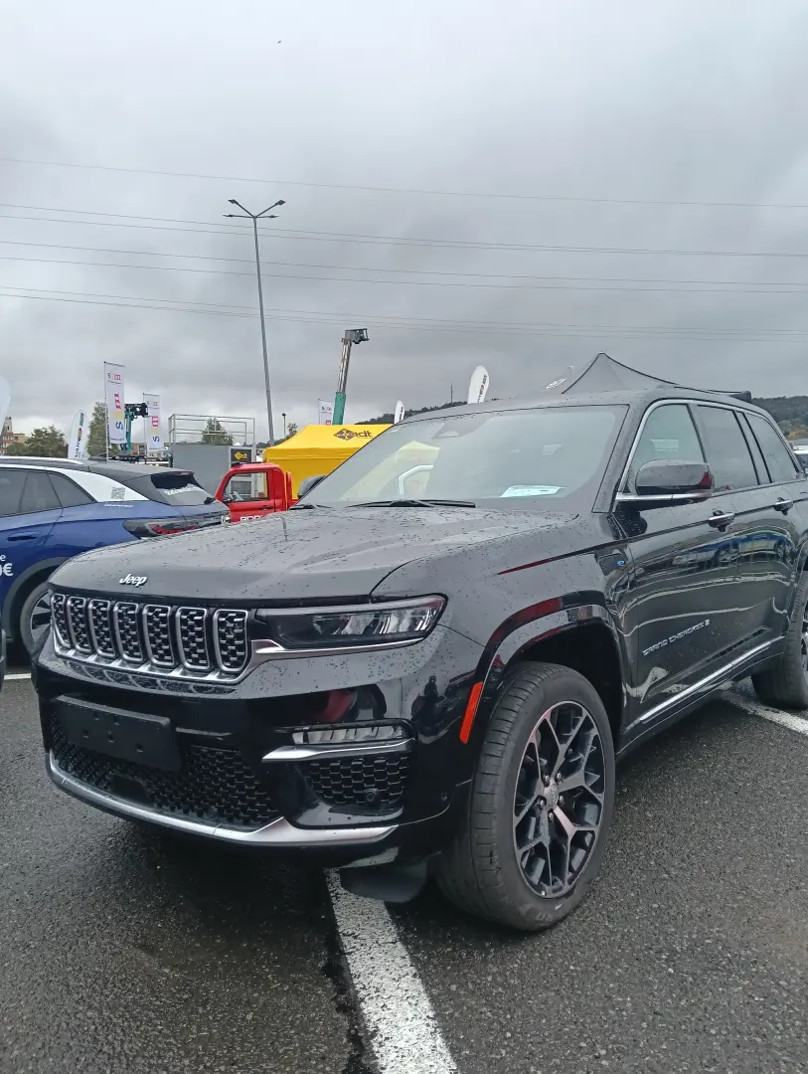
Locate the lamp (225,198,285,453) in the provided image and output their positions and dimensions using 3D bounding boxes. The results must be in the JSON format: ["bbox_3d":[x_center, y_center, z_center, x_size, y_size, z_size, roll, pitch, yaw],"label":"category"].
[{"bbox_3d":[-4.780,-5.696,29.411,2.100,11.610,2.000,-4,3,-8],"label":"lamp"}]

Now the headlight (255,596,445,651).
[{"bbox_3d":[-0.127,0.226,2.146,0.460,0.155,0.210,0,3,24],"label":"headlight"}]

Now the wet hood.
[{"bbox_3d":[-0.370,0.024,2.928,1.500,0.230,1.410,0,3,38],"label":"wet hood"}]

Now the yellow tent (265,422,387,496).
[{"bbox_3d":[-1.186,-1.755,25.545,6.000,3.300,3.000,-2,3,-11],"label":"yellow tent"}]

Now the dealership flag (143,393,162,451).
[{"bbox_3d":[-13.317,-6.027,44.400,0.080,3.000,1.000,1,4,40],"label":"dealership flag"}]

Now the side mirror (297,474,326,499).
[{"bbox_3d":[-0.450,-0.231,4.347,0.250,0.170,0.160,1,4,39],"label":"side mirror"}]

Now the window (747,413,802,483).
[{"bbox_3d":[2.139,-0.501,4.899,0.050,0.428,0.641,-27,-13,36],"label":"window"}]

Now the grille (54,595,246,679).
[{"bbox_3d":[-0.776,0.280,2.410,0.940,0.190,0.100,0,3,38],"label":"grille"}]

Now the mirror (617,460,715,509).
[{"bbox_3d":[0.991,-0.206,3.101,0.250,0.160,0.210,0,3,38],"label":"mirror"}]

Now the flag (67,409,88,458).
[{"bbox_3d":[-10.499,-2.247,27.000,0.720,3.200,0.080,-3,4,-27],"label":"flag"}]

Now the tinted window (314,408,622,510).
[{"bbox_3d":[0.207,-0.343,3.655,1.550,0.140,0.840,1,37,39],"label":"tinted window"}]

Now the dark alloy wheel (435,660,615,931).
[{"bbox_3d":[0.370,0.774,2.588,0.280,0.770,0.780,1,4,39],"label":"dark alloy wheel"}]

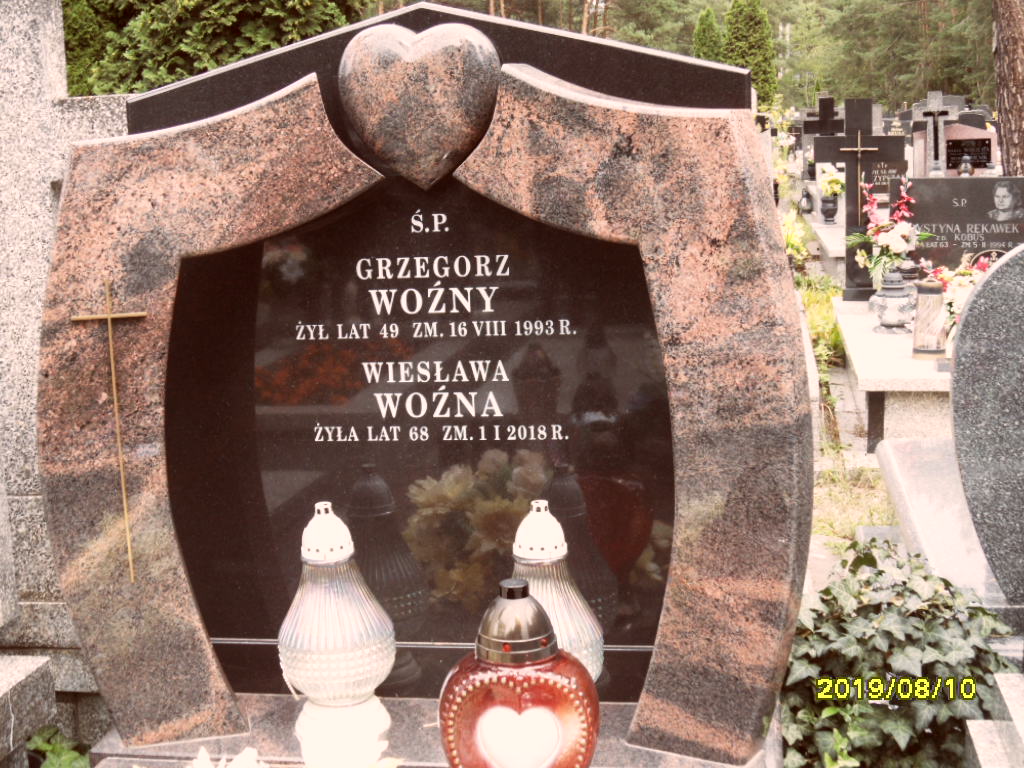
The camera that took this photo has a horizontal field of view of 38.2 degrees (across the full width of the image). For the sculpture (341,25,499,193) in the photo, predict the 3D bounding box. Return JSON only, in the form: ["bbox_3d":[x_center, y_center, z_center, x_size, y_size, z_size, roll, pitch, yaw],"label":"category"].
[{"bbox_3d":[-0.127,-0.385,2.046,0.230,0.231,0.089,-1,9,10],"label":"sculpture"}]

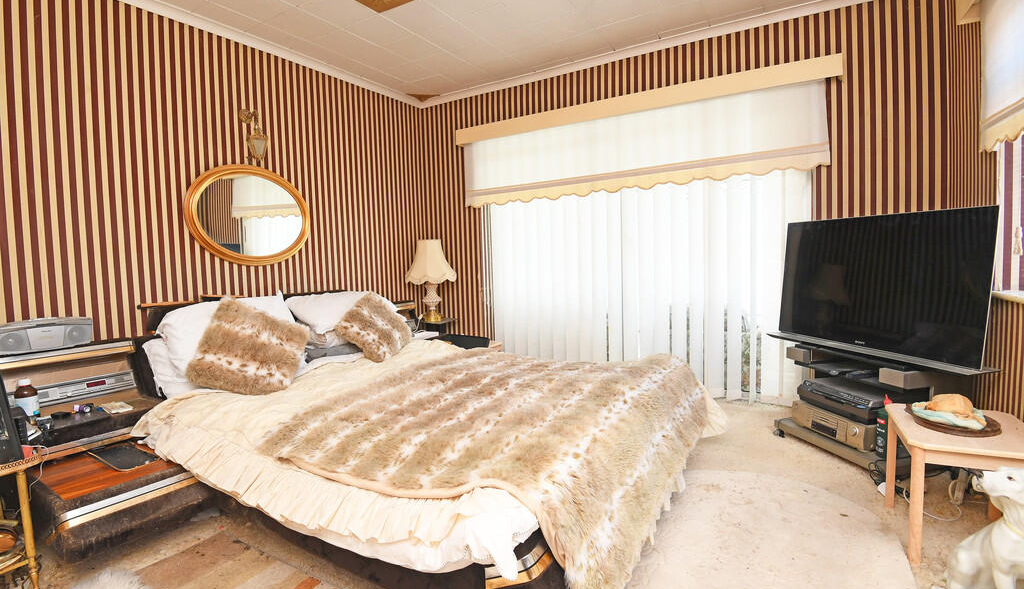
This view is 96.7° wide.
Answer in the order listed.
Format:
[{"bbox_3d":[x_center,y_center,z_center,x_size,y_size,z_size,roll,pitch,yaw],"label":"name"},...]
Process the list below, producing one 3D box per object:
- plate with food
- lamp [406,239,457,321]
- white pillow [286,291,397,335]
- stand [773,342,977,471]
[{"bbox_3d":[1.534,0.390,1.597,0.235,0.105,0.340,-1,3,23],"label":"plate with food"},{"bbox_3d":[-0.609,-0.098,3.420,0.370,0.620,0.370,-2,3,-10],"label":"lamp"},{"bbox_3d":[-1.220,0.127,3.200,0.710,0.170,0.410,-5,47,-52],"label":"white pillow"},{"bbox_3d":[1.684,0.528,2.207,0.440,0.510,0.650,-2,3,-8],"label":"stand"}]

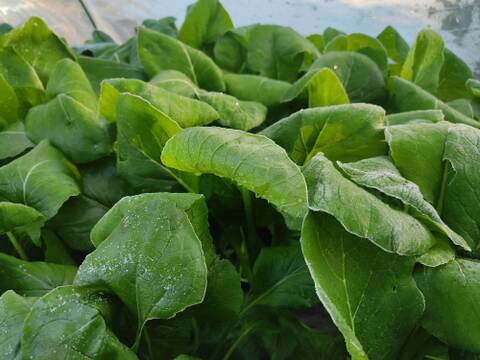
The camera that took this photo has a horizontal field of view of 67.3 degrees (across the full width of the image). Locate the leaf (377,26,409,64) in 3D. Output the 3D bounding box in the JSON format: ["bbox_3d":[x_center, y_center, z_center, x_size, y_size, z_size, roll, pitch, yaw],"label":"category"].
[{"bbox_3d":[0.393,-0.340,0.930,0.069,0.098,0.050,10,30,18],"label":"leaf"}]

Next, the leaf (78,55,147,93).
[{"bbox_3d":[-0.281,-0.240,0.820,0.150,0.085,0.065,0,31,0],"label":"leaf"}]

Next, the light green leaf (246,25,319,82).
[{"bbox_3d":[0.088,-0.279,0.800,0.152,0.123,0.074,0,31,0],"label":"light green leaf"}]

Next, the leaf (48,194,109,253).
[{"bbox_3d":[-0.215,0.056,0.500,0.086,0.030,0.080,-10,30,-18],"label":"leaf"}]

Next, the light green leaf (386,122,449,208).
[{"bbox_3d":[0.242,-0.020,0.490,0.061,0.094,0.060,12,30,22],"label":"light green leaf"}]

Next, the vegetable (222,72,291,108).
[{"bbox_3d":[0.033,-0.177,0.720,0.138,0.067,0.053,0,31,0],"label":"vegetable"}]

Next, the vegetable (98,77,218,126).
[{"bbox_3d":[-0.126,-0.130,0.600,0.174,0.059,0.080,0,28,0],"label":"vegetable"}]

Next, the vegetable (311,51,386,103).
[{"bbox_3d":[0.215,-0.208,0.740,0.144,0.106,0.064,0,31,0],"label":"vegetable"}]

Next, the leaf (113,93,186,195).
[{"bbox_3d":[-0.116,-0.051,0.500,0.095,0.130,0.070,0,31,0],"label":"leaf"}]

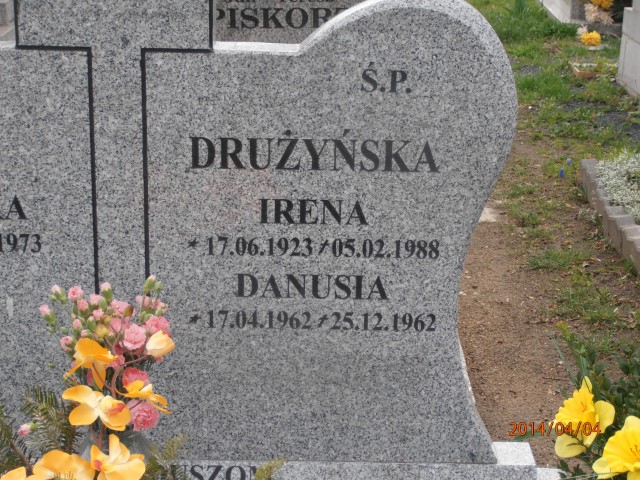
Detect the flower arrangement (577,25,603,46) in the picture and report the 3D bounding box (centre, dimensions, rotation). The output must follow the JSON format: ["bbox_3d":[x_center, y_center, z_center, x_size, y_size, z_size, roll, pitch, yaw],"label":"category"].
[{"bbox_3d":[1.408,-1.068,8.500,0.135,0.100,0.120,3,19,4],"label":"flower arrangement"}]

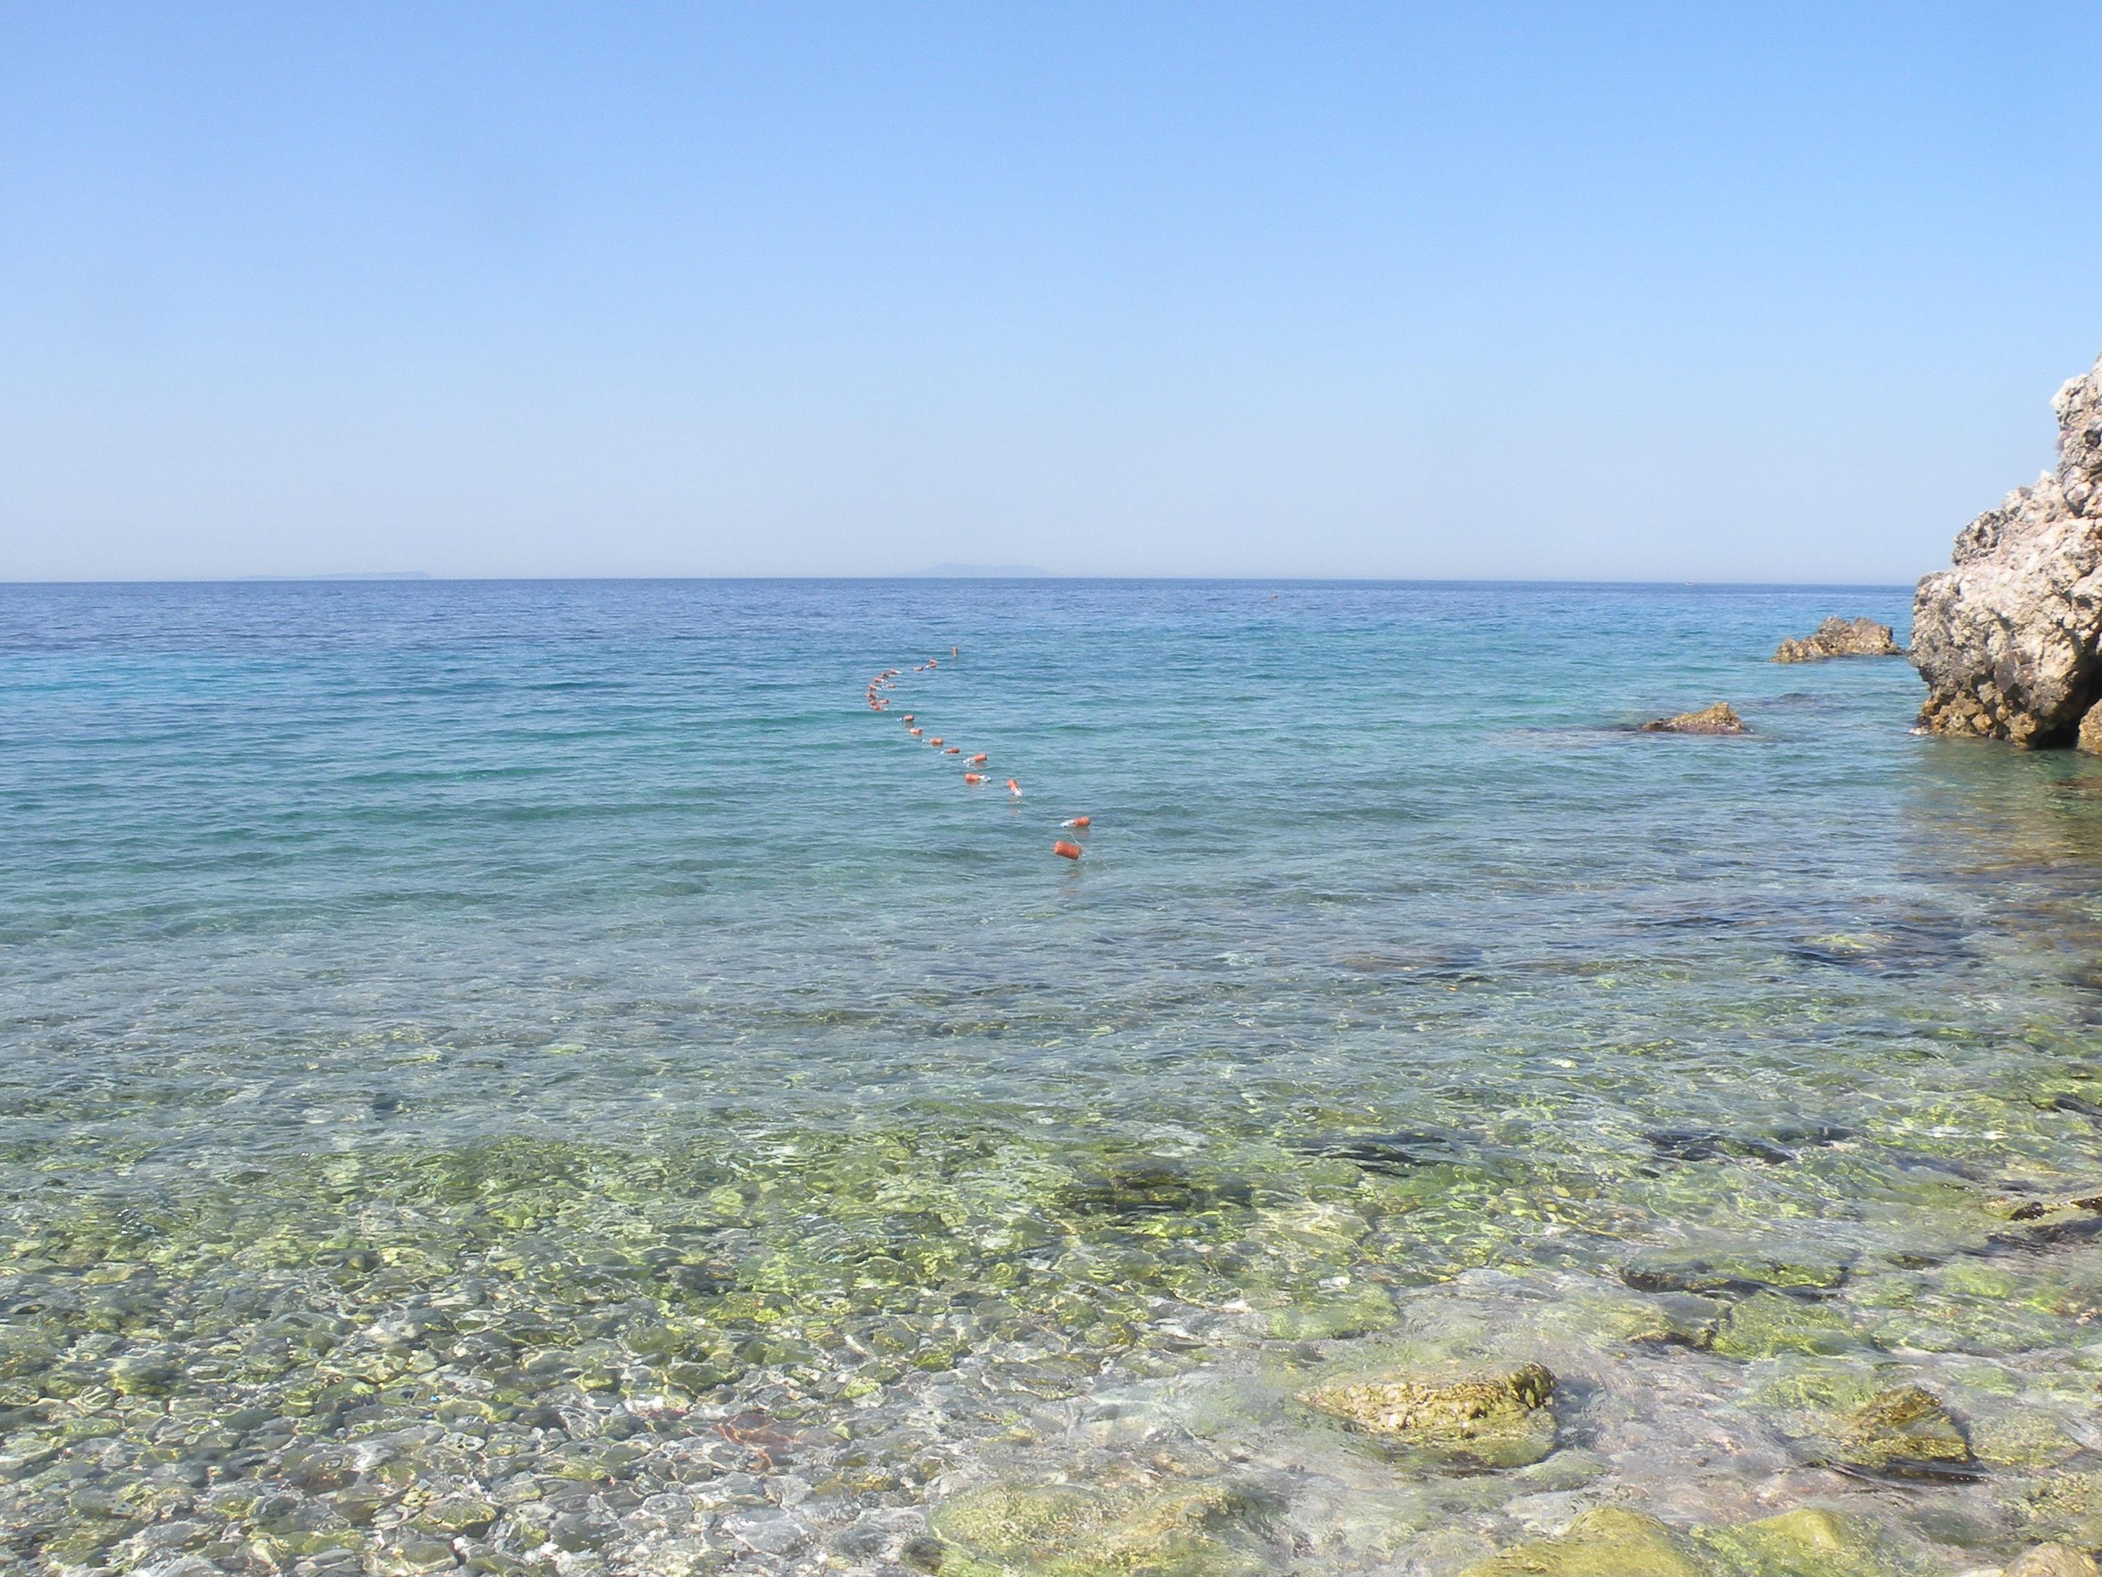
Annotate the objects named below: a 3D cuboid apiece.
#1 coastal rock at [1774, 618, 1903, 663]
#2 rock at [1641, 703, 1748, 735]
[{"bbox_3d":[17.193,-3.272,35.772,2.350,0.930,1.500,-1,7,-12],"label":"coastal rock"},{"bbox_3d":[7.169,-0.790,18.165,1.020,0.330,0.700,0,7,0],"label":"rock"}]

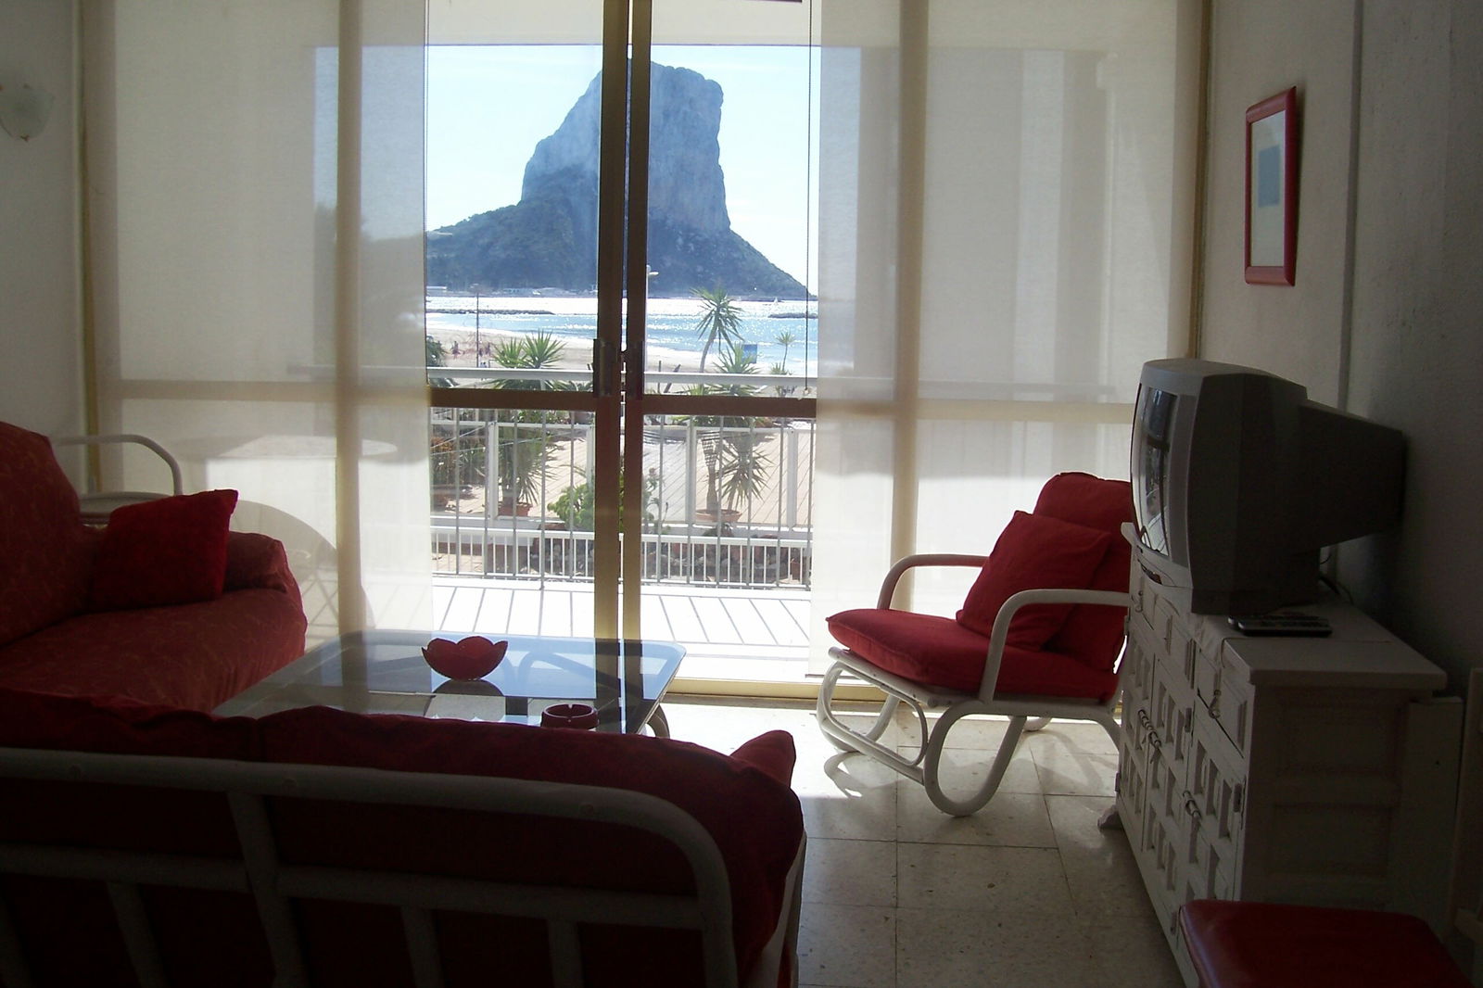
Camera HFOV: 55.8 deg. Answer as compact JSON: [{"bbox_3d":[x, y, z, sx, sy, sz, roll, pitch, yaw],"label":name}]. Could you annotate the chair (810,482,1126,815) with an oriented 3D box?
[{"bbox_3d":[0.764,0.386,4.077,0.920,0.870,0.640,-2,9,-22],"label":"chair"}]

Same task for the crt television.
[{"bbox_3d":[1.136,-0.031,3.059,0.445,0.490,0.550,2,8,4],"label":"crt television"}]

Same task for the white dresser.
[{"bbox_3d":[1.112,0.572,3.146,0.390,0.755,1.430,2,8,6],"label":"white dresser"}]

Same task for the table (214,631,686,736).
[{"bbox_3d":[-0.644,0.667,3.302,0.943,0.475,0.935,2,8,6],"label":"table"}]

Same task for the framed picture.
[{"bbox_3d":[1.392,-0.801,3.706,0.030,0.505,0.490,2,8,6],"label":"framed picture"}]

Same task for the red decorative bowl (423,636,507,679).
[{"bbox_3d":[-0.647,0.390,3.294,0.190,0.084,0.190,1,8,0],"label":"red decorative bowl"}]

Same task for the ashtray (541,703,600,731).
[{"bbox_3d":[-0.364,0.469,2.960,0.118,0.032,0.118,2,8,6],"label":"ashtray"}]

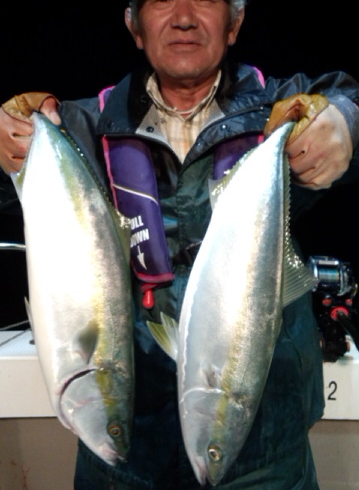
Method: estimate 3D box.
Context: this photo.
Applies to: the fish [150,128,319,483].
[{"bbox_3d":[0.071,0.041,0.580,0.175,0.510,0.085,13,0,-1],"label":"fish"}]

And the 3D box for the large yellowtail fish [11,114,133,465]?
[{"bbox_3d":[-0.124,0.026,0.585,0.155,0.500,0.085,-13,0,-25],"label":"large yellowtail fish"}]

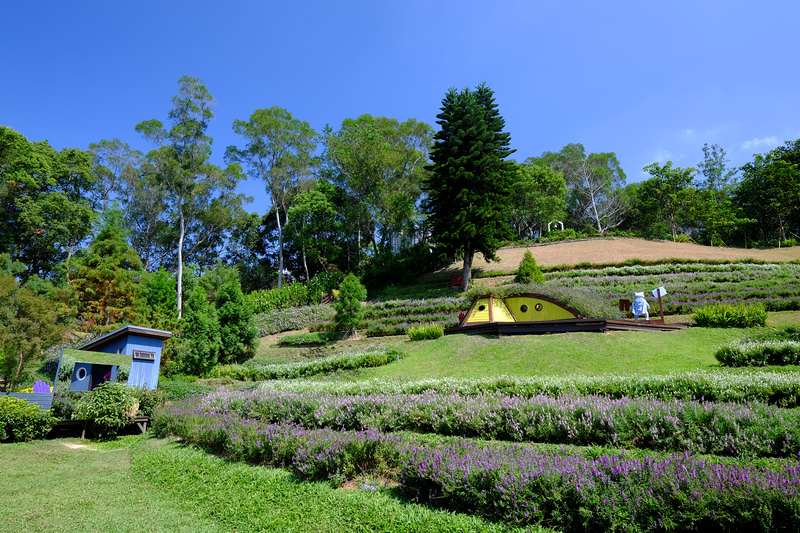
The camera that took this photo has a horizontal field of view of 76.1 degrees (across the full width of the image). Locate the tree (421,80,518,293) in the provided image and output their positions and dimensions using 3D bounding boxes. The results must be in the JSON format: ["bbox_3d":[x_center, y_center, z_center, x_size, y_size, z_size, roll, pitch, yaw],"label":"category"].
[{"bbox_3d":[4.293,-5.108,31.808,5.550,13.210,5.550,-1,-6,8],"label":"tree"}]

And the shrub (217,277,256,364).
[{"bbox_3d":[-6.571,2.175,20.537,1.530,3.620,1.530,0,-13,0],"label":"shrub"}]

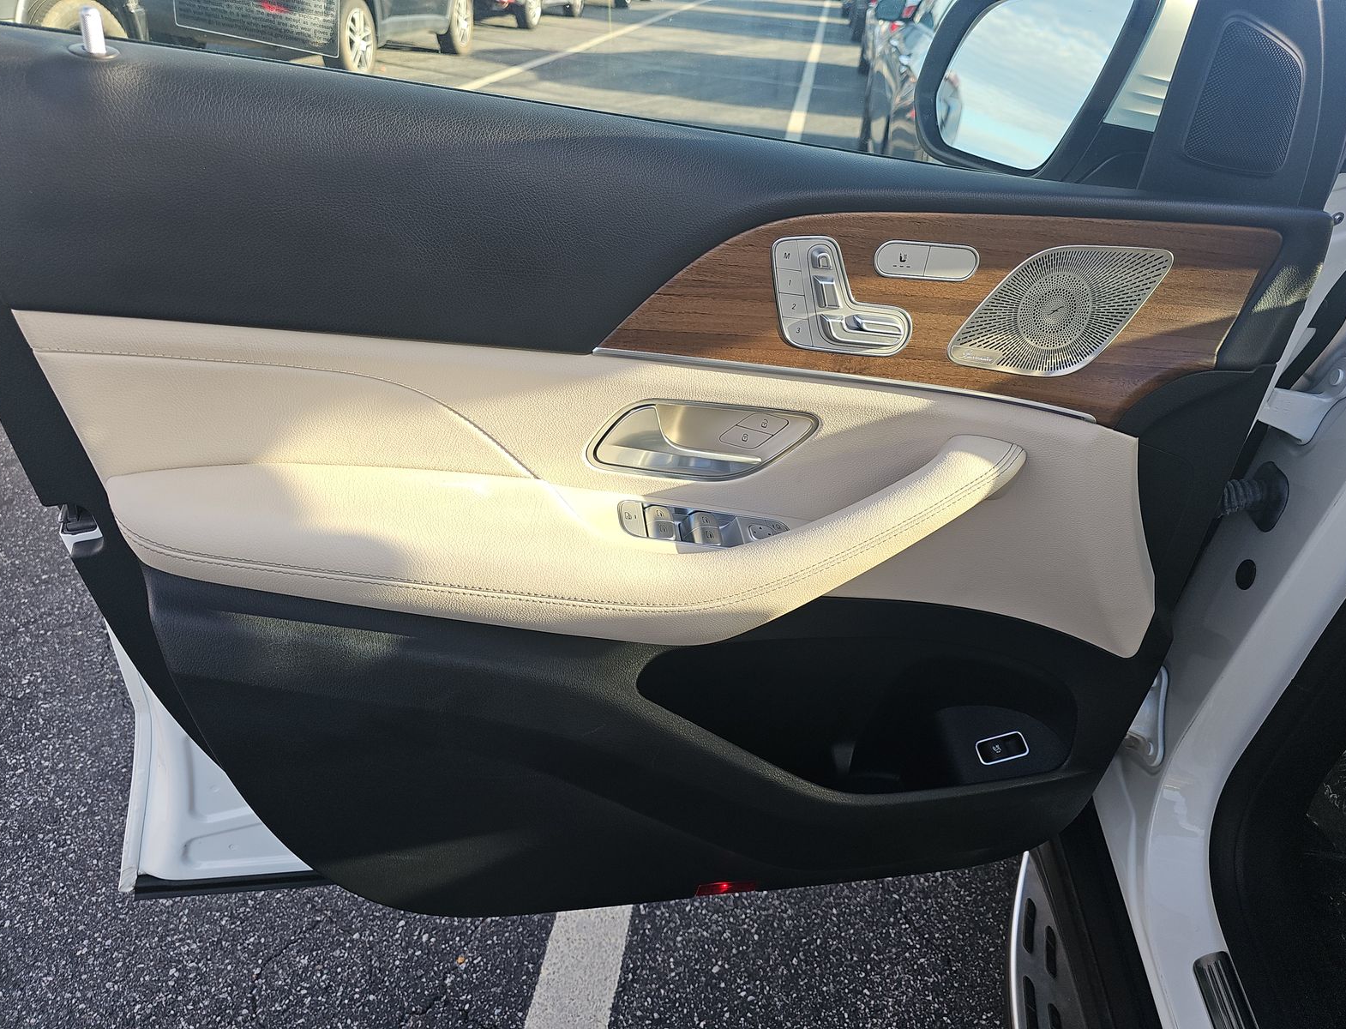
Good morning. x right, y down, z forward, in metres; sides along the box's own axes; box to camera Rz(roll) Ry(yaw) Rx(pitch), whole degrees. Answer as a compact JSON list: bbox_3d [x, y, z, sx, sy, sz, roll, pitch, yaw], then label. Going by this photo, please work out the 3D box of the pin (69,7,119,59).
[{"bbox_3d":[-0.323,-0.268,0.509,0.025,0.028,0.025,-1,33,-11],"label":"pin"}]

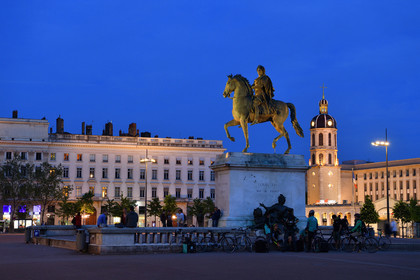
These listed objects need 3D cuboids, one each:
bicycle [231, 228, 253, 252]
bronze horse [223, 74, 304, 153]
[{"bbox_3d":[1.399,4.355,35.700,1.680,1.080,0.550,0,-6,0],"label":"bicycle"},{"bbox_3d":[2.986,-1.366,46.000,4.800,4.250,1.400,2,-6,-20],"label":"bronze horse"}]

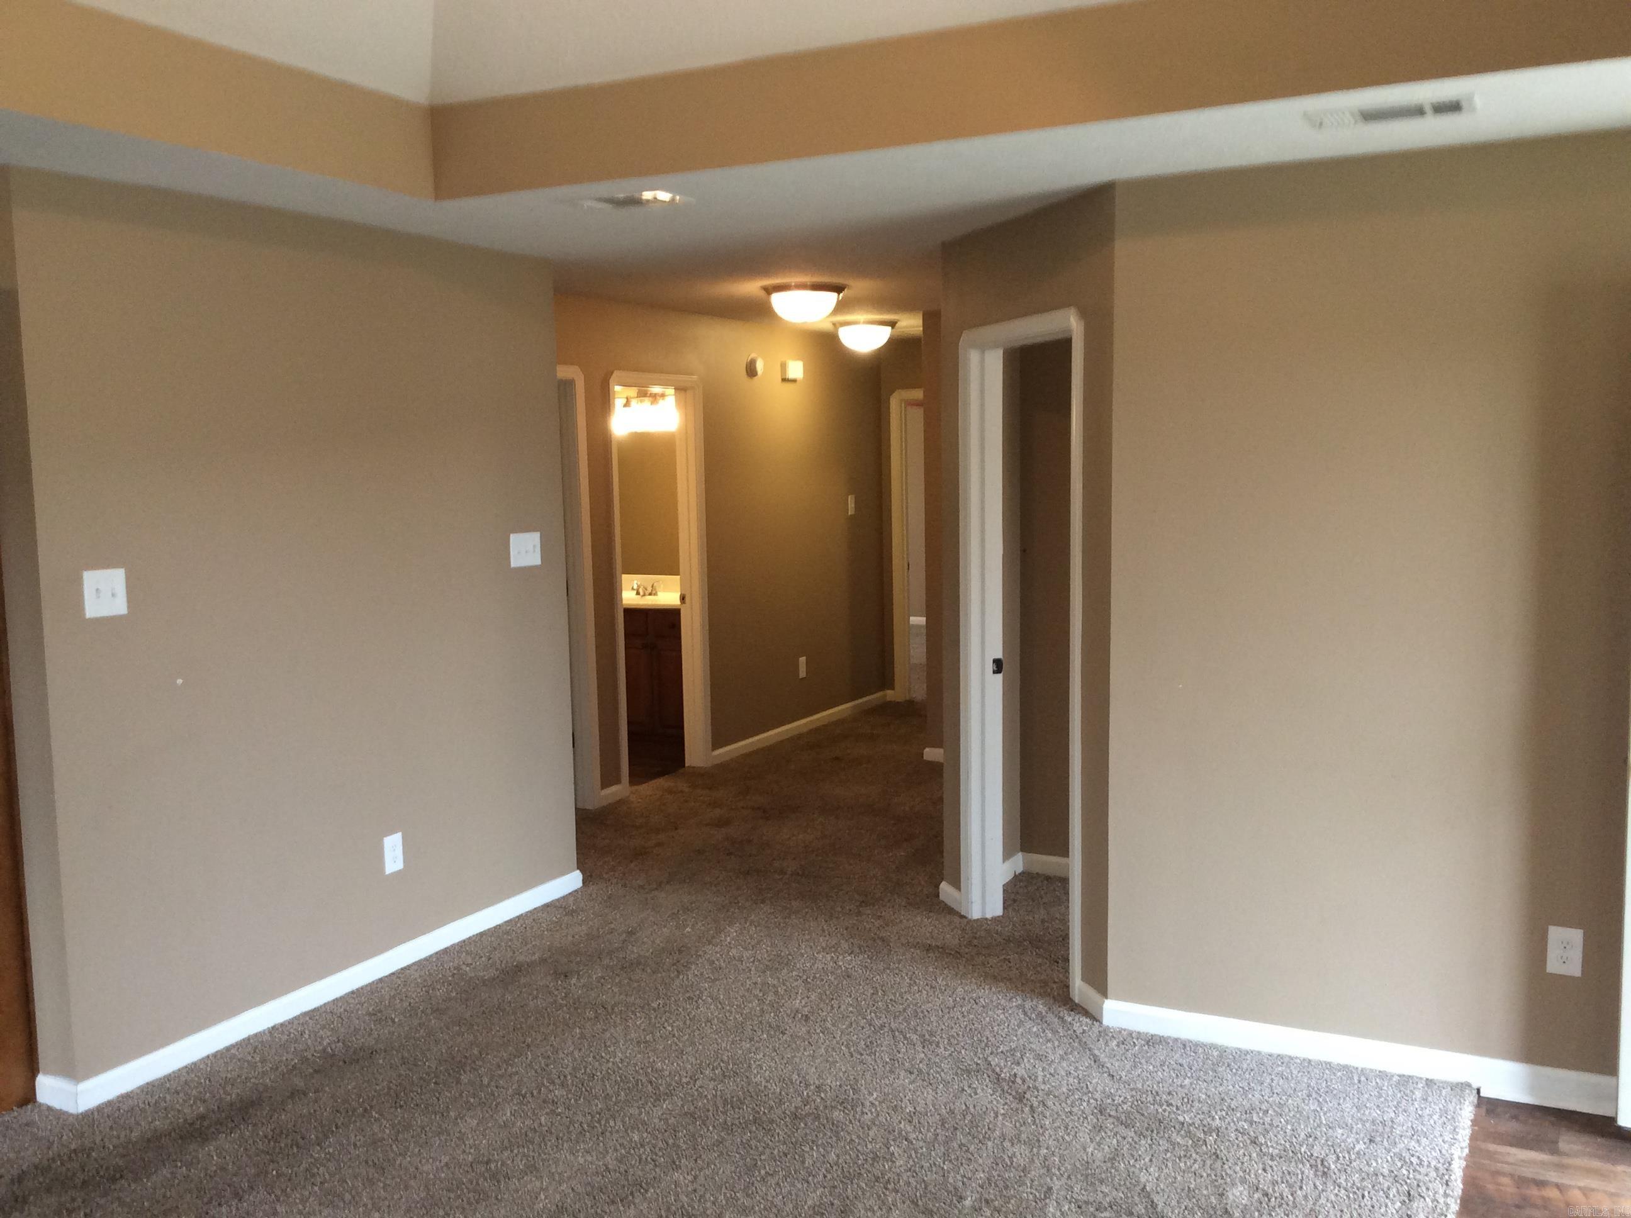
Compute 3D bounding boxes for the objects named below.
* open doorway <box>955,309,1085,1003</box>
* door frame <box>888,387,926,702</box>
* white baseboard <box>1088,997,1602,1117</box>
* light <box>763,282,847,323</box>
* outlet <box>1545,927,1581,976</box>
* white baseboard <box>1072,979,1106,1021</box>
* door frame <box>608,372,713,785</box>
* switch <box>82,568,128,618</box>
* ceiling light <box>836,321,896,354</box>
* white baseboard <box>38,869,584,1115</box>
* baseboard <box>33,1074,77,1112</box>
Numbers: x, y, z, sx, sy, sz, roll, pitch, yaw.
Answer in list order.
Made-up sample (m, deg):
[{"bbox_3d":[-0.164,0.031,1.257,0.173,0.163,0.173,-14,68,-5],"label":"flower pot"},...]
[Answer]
[{"bbox_3d":[0.711,0.117,4.935,0.145,2.095,0.950,-3,6,-16],"label":"open doorway"},{"bbox_3d":[0.940,-0.410,10.014,0.880,2.095,0.145,2,7,27],"label":"door frame"},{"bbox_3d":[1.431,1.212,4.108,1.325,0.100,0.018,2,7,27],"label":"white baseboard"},{"bbox_3d":[-0.044,-1.355,6.726,0.375,0.160,0.375,-1,6,0],"label":"light"},{"bbox_3d":[1.909,0.873,3.833,0.079,0.122,0.010,2,7,27],"label":"outlet"},{"bbox_3d":[0.820,1.174,4.497,0.018,0.080,0.175,-3,6,-16],"label":"white baseboard"},{"bbox_3d":[-0.827,-0.149,7.758,0.145,2.095,0.867,2,7,27],"label":"door frame"},{"bbox_3d":[-1.859,-0.041,3.951,0.010,0.122,0.123,2,7,27],"label":"switch"},{"bbox_3d":[0.290,-1.546,8.524,0.370,0.160,0.370,-1,6,0],"label":"ceiling light"},{"bbox_3d":[-1.416,1.167,4.911,0.020,0.082,2.250,2,7,27],"label":"white baseboard"},{"bbox_3d":[-2.001,1.275,3.956,0.175,0.080,0.018,2,7,27],"label":"baseboard"}]

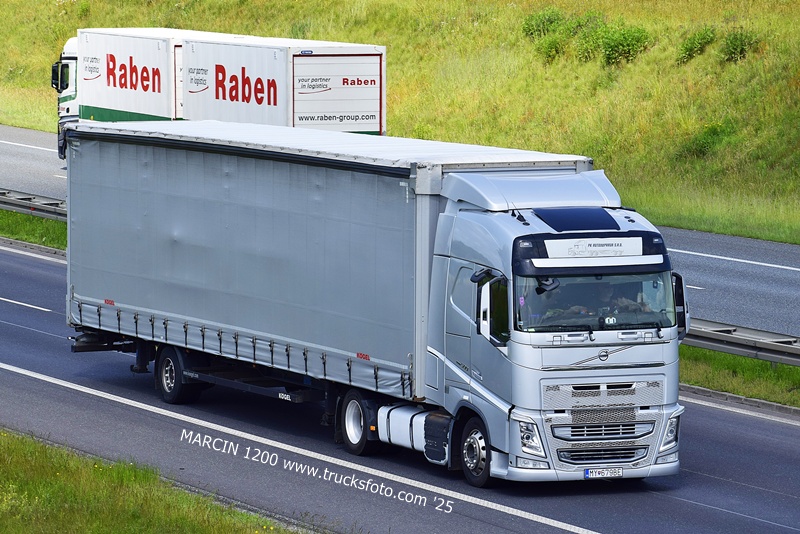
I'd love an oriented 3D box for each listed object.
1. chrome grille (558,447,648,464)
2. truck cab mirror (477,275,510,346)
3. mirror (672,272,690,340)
[{"bbox_3d":[2.583,2.405,47.401,1.240,0.195,0.140,-3,5,-25],"label":"chrome grille"},{"bbox_3d":[1.170,0.562,47.099,0.360,0.860,0.190,-3,5,-25],"label":"truck cab mirror"},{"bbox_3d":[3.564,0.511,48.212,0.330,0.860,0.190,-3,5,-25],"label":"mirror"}]

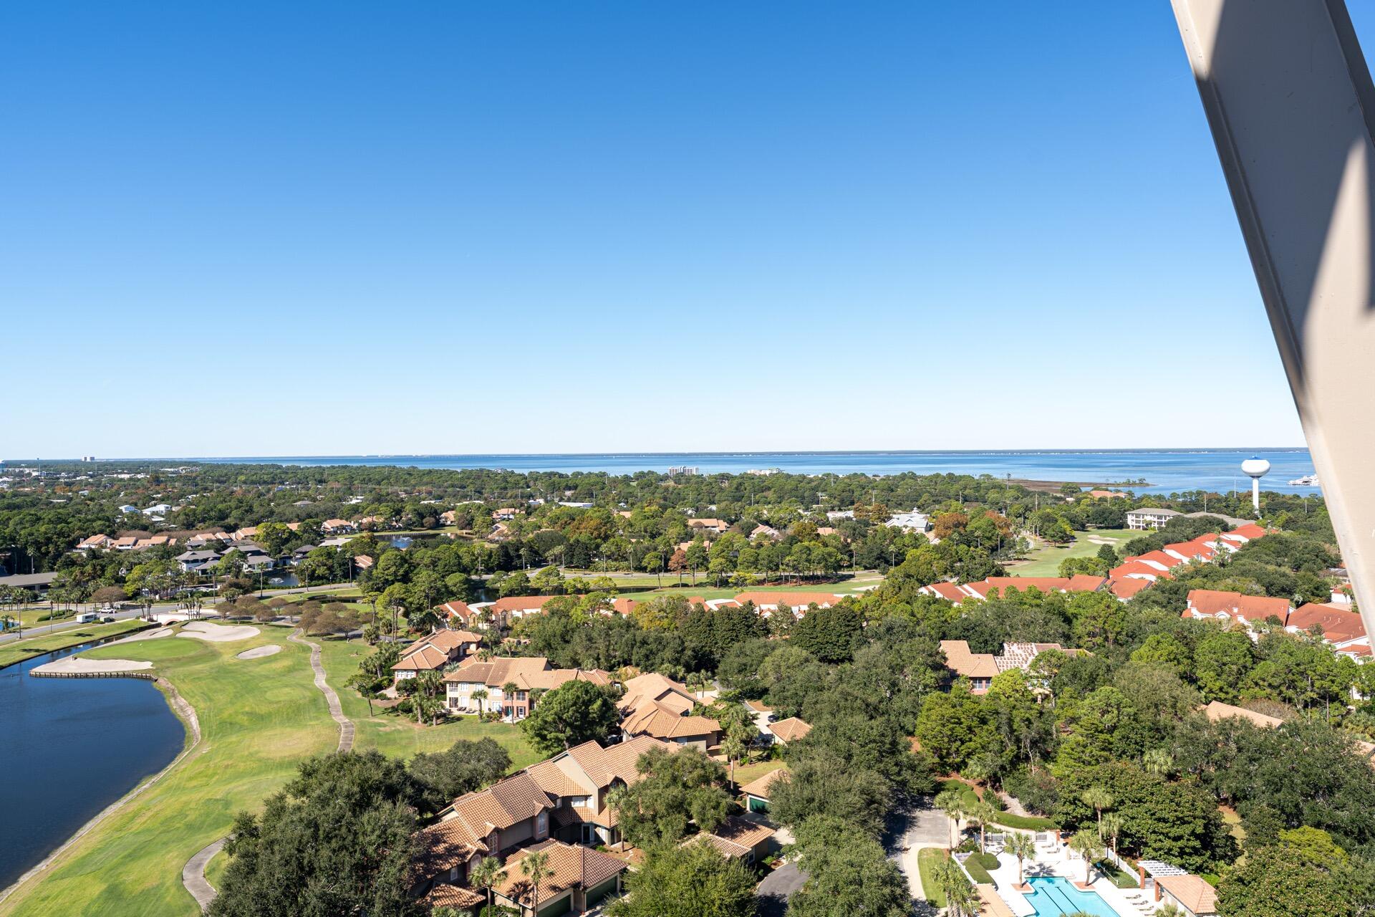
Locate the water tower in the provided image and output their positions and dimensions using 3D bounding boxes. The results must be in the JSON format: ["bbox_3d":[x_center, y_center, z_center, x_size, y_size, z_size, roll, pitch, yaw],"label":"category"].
[{"bbox_3d":[404.486,22.143,597.779,17.300,45.200,17.300,0,1,34],"label":"water tower"}]

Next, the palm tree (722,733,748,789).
[{"bbox_3d":[7.389,48.555,134.745,4.140,8.910,4.140,0,1,3],"label":"palm tree"}]

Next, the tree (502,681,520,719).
[{"bbox_3d":[-34.794,48.654,166.850,3.460,8.780,3.460,-1,1,-12],"label":"tree"}]

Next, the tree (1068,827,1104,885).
[{"bbox_3d":[49.545,49.472,104.262,4.470,6.970,4.470,0,1,25],"label":"tree"}]

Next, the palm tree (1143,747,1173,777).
[{"bbox_3d":[69.948,47.759,124.929,4.550,9.590,4.550,0,1,29],"label":"palm tree"}]

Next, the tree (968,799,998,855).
[{"bbox_3d":[38.969,49.027,110.870,3.900,7.910,3.900,0,1,19],"label":"tree"}]

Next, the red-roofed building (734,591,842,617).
[{"bbox_3d":[32.758,47.513,269.955,34.500,9.200,13.500,0,1,8],"label":"red-roofed building"}]

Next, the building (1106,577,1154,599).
[{"bbox_3d":[149.764,46.372,281.453,14.000,9.500,12.500,-1,1,-42],"label":"building"}]

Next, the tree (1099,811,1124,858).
[{"bbox_3d":[59.023,52.220,116.455,3.100,6.400,3.100,0,1,20],"label":"tree"}]

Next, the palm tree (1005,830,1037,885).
[{"bbox_3d":[43.349,52.059,109.131,4.000,7.100,4.000,0,1,20],"label":"palm tree"}]

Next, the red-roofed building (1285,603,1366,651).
[{"bbox_3d":[174.463,46.506,223.451,17.500,10.000,20.000,-1,1,-34],"label":"red-roofed building"}]

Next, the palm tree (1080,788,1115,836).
[{"bbox_3d":[55.256,48.453,113.087,4.270,8.720,4.270,0,1,26],"label":"palm tree"}]

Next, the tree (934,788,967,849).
[{"bbox_3d":[35.609,48.857,113.607,4.360,8.250,4.360,0,1,17],"label":"tree"}]

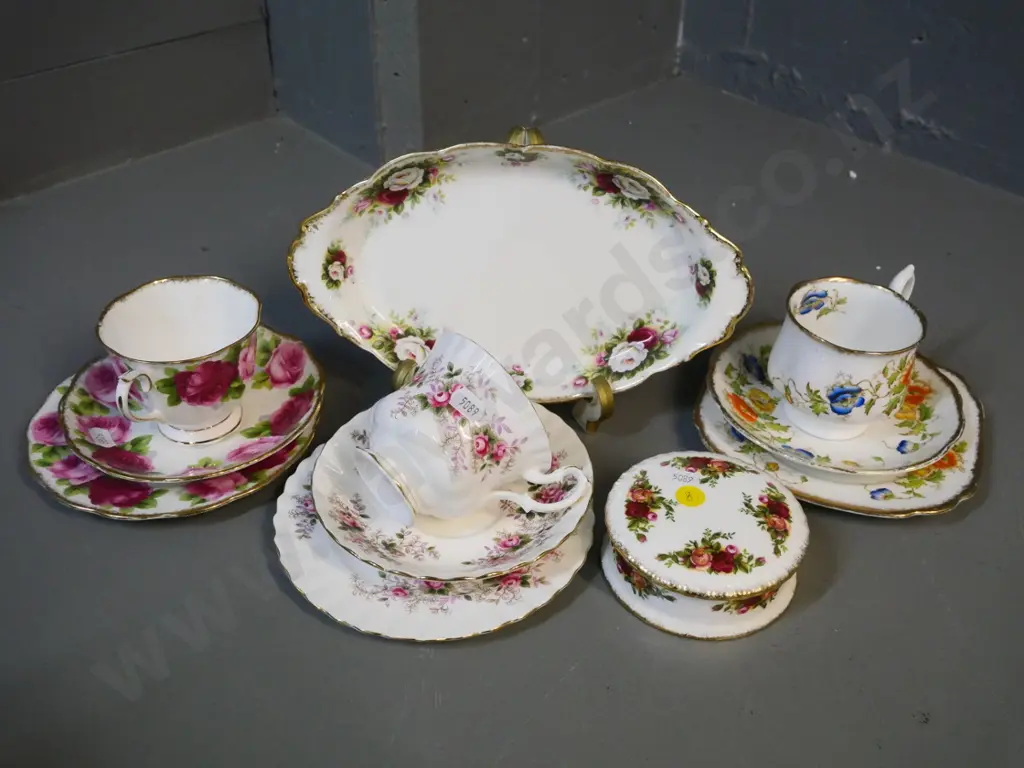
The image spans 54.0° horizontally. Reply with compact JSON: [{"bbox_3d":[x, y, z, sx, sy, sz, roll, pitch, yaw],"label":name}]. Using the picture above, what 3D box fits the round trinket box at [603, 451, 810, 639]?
[{"bbox_3d":[0.093,0.077,0.488,0.096,0.037,0.096,0,38,0],"label":"round trinket box"}]

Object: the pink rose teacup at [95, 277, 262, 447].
[{"bbox_3d":[-0.177,-0.004,0.541,0.082,0.070,0.095,21,43,24],"label":"pink rose teacup"}]

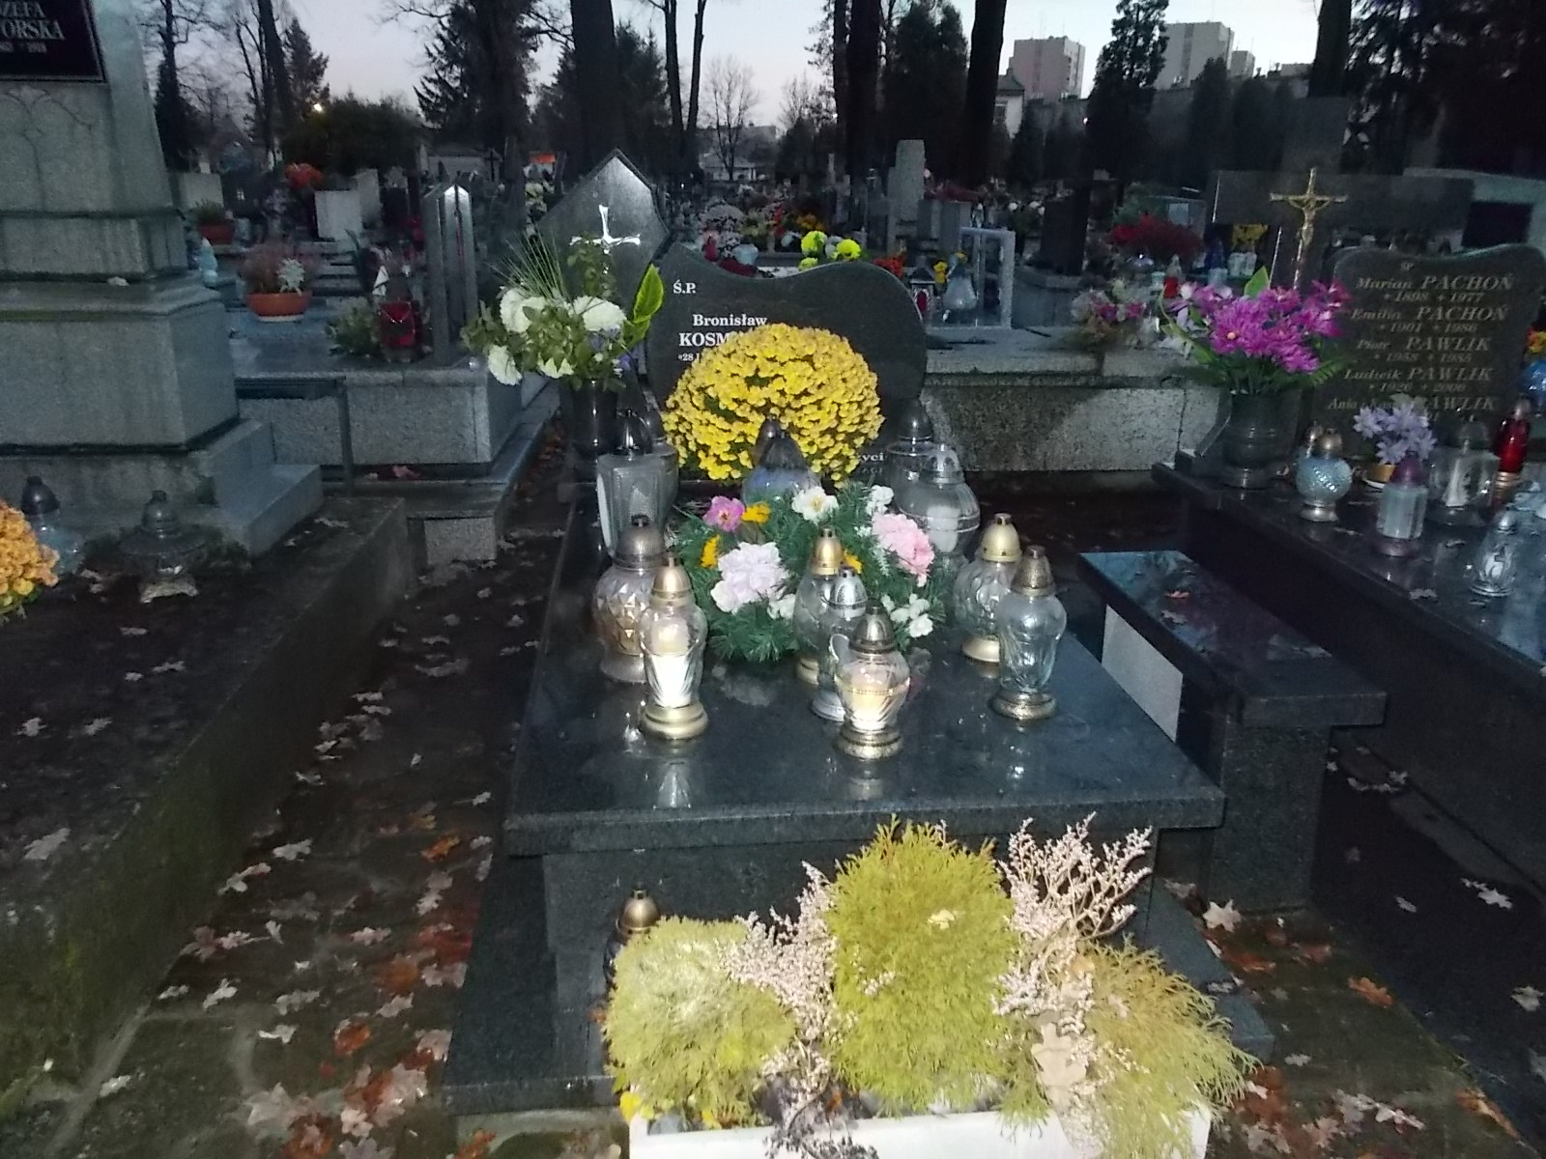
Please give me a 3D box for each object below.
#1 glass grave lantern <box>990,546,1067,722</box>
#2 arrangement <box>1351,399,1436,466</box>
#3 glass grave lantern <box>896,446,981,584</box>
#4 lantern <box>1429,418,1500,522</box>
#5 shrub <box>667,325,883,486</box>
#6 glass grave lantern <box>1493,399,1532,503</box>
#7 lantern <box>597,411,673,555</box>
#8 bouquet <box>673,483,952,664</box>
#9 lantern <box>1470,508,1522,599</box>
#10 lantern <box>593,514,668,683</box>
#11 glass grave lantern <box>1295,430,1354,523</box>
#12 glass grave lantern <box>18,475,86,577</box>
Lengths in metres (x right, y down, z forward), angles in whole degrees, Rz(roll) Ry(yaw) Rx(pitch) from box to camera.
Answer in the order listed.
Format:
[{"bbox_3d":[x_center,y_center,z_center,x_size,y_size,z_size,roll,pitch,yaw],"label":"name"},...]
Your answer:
[{"bbox_3d":[0.412,0.082,1.853,0.114,0.268,0.114,-1,18,-5],"label":"glass grave lantern"},{"bbox_3d":[1.889,-0.453,3.530,0.250,0.200,0.210,0,20,0],"label":"arrangement"},{"bbox_3d":[0.363,-0.155,2.547,0.183,0.281,0.183,-1,18,-5],"label":"glass grave lantern"},{"bbox_3d":[1.837,-0.290,3.096,0.119,0.269,0.119,-1,18,-5],"label":"lantern"},{"bbox_3d":[0.002,-0.412,3.003,0.562,0.446,0.517,-1,18,-5],"label":"shrub"},{"bbox_3d":[2.165,-0.379,3.378,0.112,0.287,0.112,0,20,0],"label":"glass grave lantern"},{"bbox_3d":[-0.316,-0.207,2.589,0.135,0.340,0.135,-6,19,-20],"label":"lantern"},{"bbox_3d":[0.080,-0.045,2.351,0.543,0.268,0.434,-1,18,-5],"label":"bouquet"},{"bbox_3d":[1.583,-0.062,2.534,0.095,0.186,0.095,-1,18,-5],"label":"lantern"},{"bbox_3d":[-0.255,0.026,2.082,0.132,0.291,0.132,0,20,0],"label":"lantern"},{"bbox_3d":[1.491,-0.283,3.129,0.134,0.234,0.134,-1,18,-5],"label":"glass grave lantern"},{"bbox_3d":[-1.765,-0.110,2.818,0.173,0.277,0.173,-1,18,-5],"label":"glass grave lantern"}]

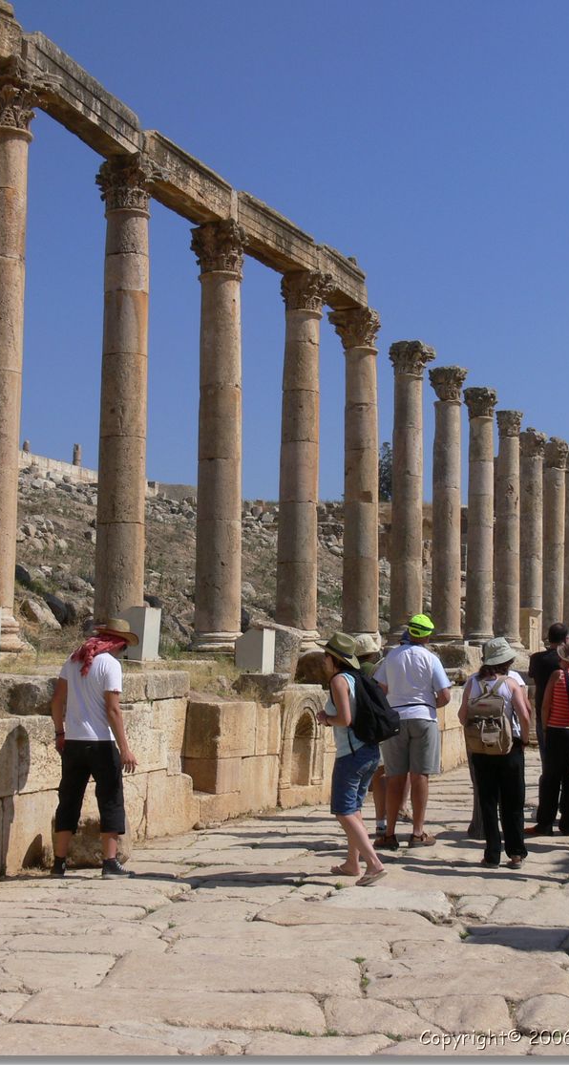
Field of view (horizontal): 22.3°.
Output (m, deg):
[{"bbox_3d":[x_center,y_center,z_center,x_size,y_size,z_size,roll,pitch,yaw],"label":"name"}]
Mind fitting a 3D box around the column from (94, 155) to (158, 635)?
[{"bbox_3d":[-2.180,-1.843,19.671,0.950,6.776,0.950,1,-4,0],"label":"column"}]

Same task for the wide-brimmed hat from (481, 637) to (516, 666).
[{"bbox_3d":[1.520,0.846,10.200,0.270,0.170,0.300,-4,5,41],"label":"wide-brimmed hat"}]

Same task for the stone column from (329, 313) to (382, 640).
[{"bbox_3d":[1.470,-1.067,27.665,0.920,6.660,0.920,-2,-5,25],"label":"stone column"}]

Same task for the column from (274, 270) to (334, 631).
[{"bbox_3d":[0.282,-1.389,27.521,1.000,7.410,1.000,-1,-5,22],"label":"column"}]

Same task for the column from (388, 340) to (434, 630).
[{"bbox_3d":[2.900,-0.857,33.919,1.020,7.410,1.020,-1,-5,22],"label":"column"}]

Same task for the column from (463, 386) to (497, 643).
[{"bbox_3d":[5.524,-0.355,40.332,0.970,7.470,0.970,-1,-5,22],"label":"column"}]

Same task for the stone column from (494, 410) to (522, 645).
[{"bbox_3d":[6.719,-0.033,43.248,0.950,7.310,0.950,-1,-5,22],"label":"stone column"}]

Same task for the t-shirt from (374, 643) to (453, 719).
[{"bbox_3d":[0.990,1.154,11.100,0.570,0.640,0.320,0,-5,6],"label":"t-shirt"}]

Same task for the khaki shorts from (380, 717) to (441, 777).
[{"bbox_3d":[0.999,1.685,11.405,0.460,0.483,0.330,0,-4,4],"label":"khaki shorts"}]

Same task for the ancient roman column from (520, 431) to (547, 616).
[{"bbox_3d":[7.983,0.301,46.334,1.000,7.160,1.000,-1,-5,22],"label":"ancient roman column"}]

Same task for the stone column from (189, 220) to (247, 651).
[{"bbox_3d":[-0.980,-1.543,22.600,0.950,6.814,0.950,1,-4,0],"label":"stone column"}]

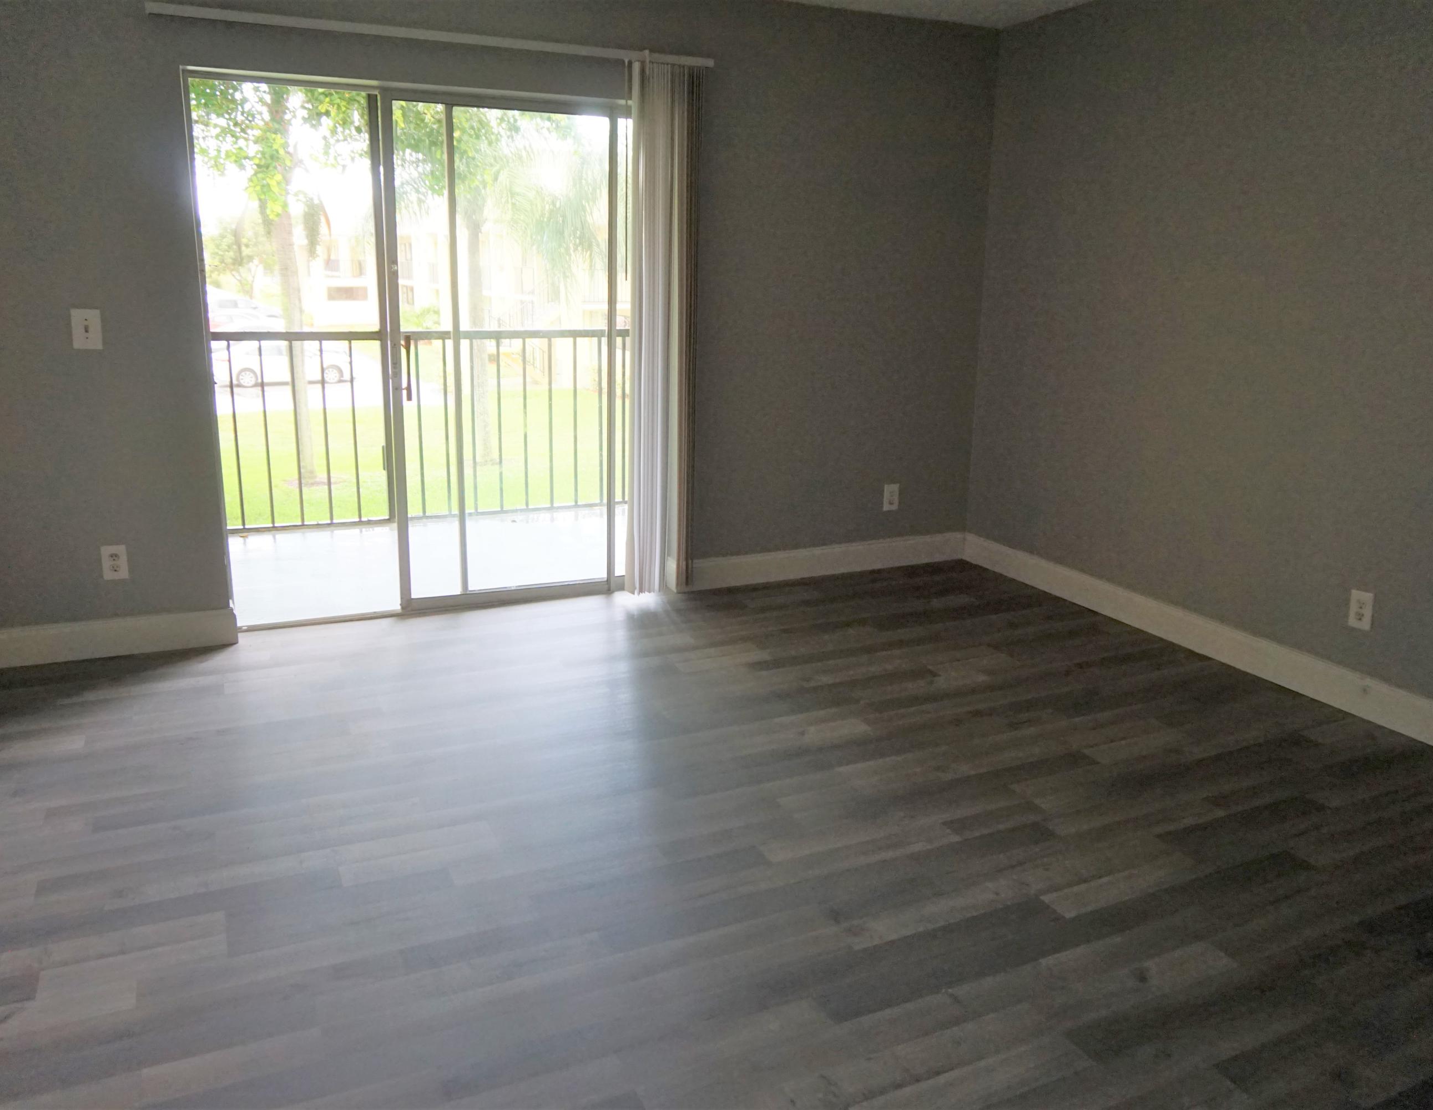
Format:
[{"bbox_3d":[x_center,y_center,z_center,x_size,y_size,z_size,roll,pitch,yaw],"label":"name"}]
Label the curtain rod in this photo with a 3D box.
[{"bbox_3d":[-0.924,-1.845,3.972,1.986,0.031,0.047,-6,16,-24],"label":"curtain rod"}]

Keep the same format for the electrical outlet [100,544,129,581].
[{"bbox_3d":[-2.161,0.029,3.990,0.077,0.121,0.010,-6,16,-24],"label":"electrical outlet"}]

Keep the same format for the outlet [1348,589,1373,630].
[{"bbox_3d":[2.117,0.182,3.649,0.010,0.121,0.076,-6,16,-24],"label":"outlet"}]

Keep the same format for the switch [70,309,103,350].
[{"bbox_3d":[-2.146,-0.768,3.783,0.086,0.130,0.010,-6,16,-24],"label":"switch"}]

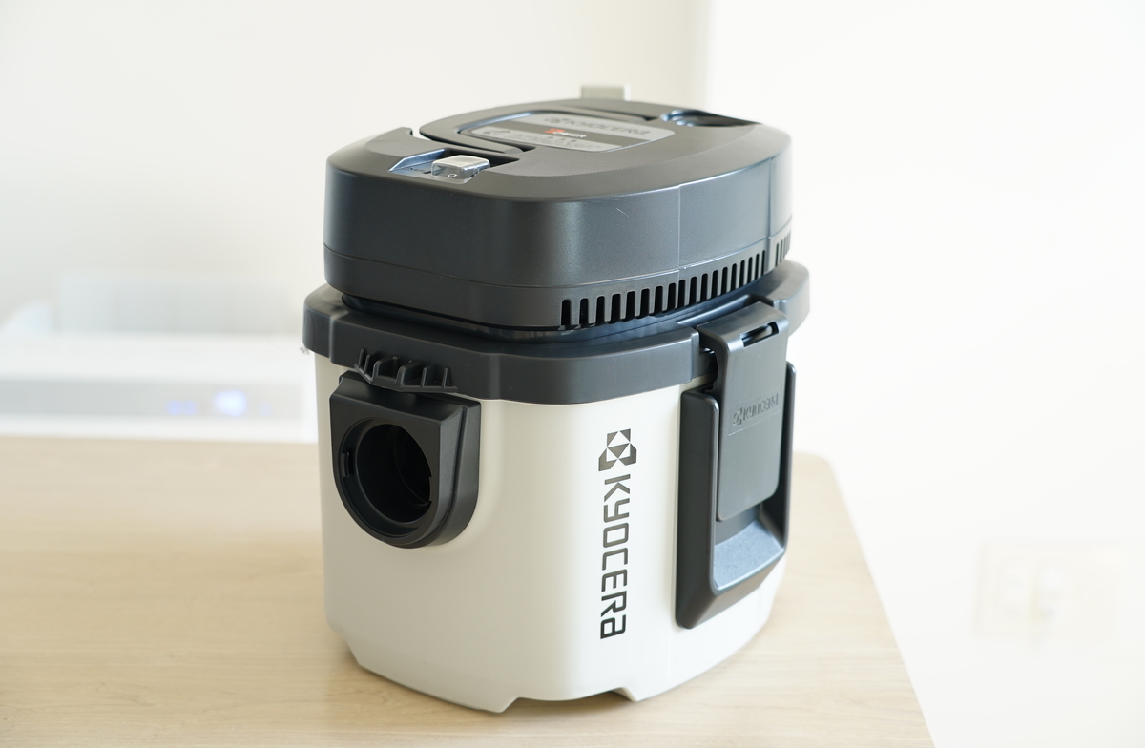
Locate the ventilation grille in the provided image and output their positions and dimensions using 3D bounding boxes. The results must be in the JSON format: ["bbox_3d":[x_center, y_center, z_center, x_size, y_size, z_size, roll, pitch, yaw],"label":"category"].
[{"bbox_3d":[0.066,-0.055,1.194,0.039,0.019,0.226,13,21,36],"label":"ventilation grille"}]

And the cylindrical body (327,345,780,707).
[{"bbox_3d":[-0.006,0.062,1.298,0.234,0.200,0.280,13,21,36],"label":"cylindrical body"}]

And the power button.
[{"bbox_3d":[-0.061,-0.117,1.149,0.026,0.010,0.025,13,21,36],"label":"power button"}]

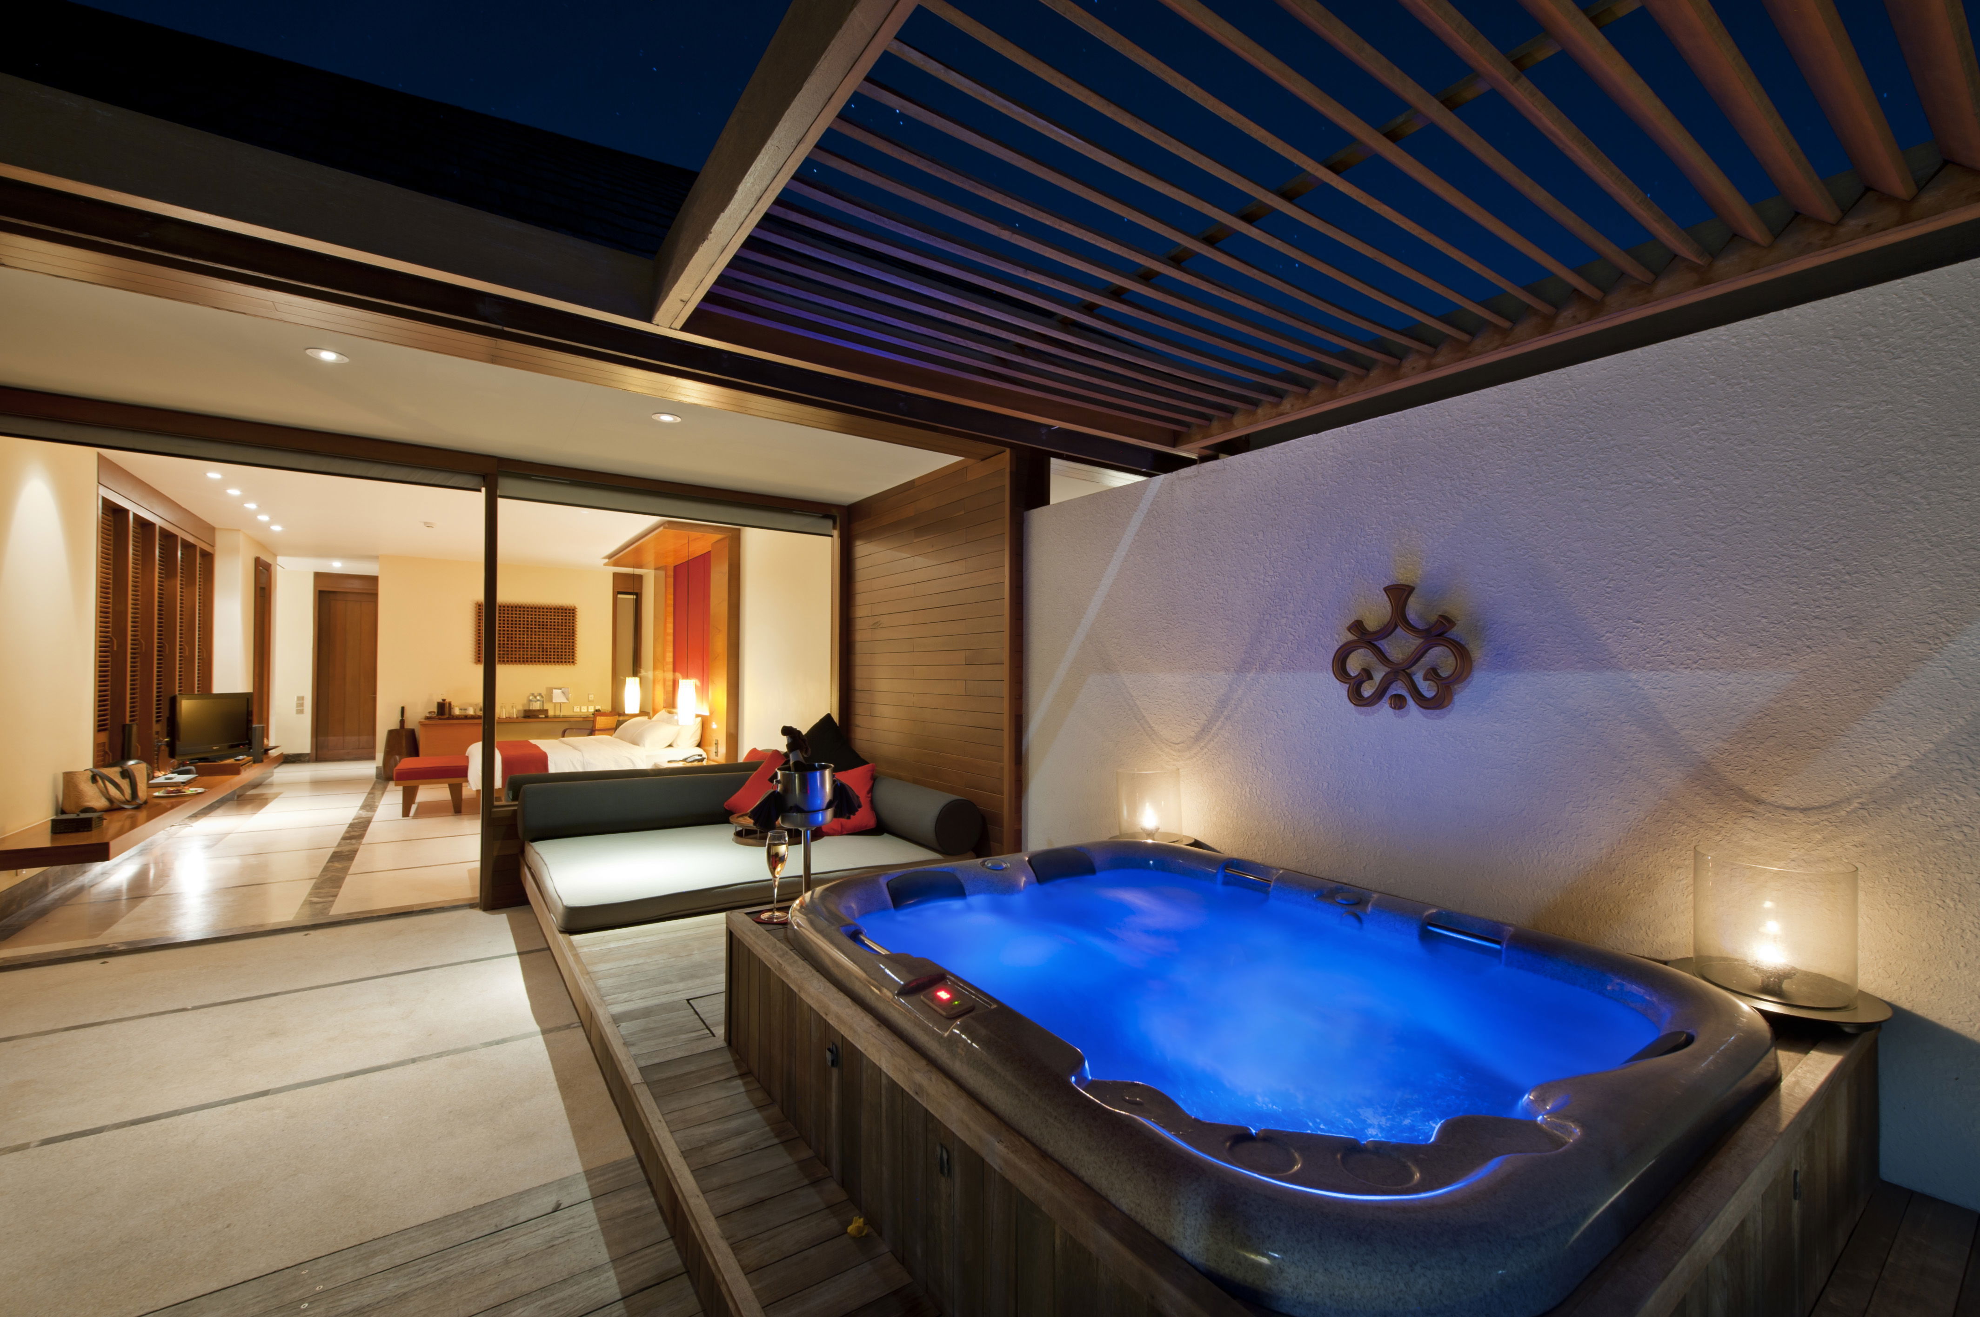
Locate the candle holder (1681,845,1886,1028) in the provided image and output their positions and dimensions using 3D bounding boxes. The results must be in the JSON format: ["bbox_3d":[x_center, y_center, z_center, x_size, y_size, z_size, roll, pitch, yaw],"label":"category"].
[{"bbox_3d":[1.598,0.557,1.576,0.320,0.290,0.320,1,-1,-35],"label":"candle holder"}]

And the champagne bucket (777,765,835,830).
[{"bbox_3d":[-0.669,0.509,2.798,0.205,0.220,0.205,0,-1,0],"label":"champagne bucket"}]

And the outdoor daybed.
[{"bbox_3d":[-1.411,0.962,4.493,2.142,0.419,1.814,1,-1,-35],"label":"outdoor daybed"}]

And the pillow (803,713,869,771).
[{"bbox_3d":[-1.101,0.735,5.289,0.470,0.470,0.140,-52,9,-32],"label":"pillow"}]

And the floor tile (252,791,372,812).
[{"bbox_3d":[-5.670,1.224,6.506,0.592,0.020,0.903,1,-1,-35],"label":"floor tile"}]

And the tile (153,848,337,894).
[{"bbox_3d":[-4.104,1.191,4.296,0.592,0.020,0.903,1,-1,-35],"label":"tile"}]

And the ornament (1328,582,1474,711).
[{"bbox_3d":[1.246,-0.033,2.355,0.045,0.380,0.405,1,-1,-35],"label":"ornament"}]

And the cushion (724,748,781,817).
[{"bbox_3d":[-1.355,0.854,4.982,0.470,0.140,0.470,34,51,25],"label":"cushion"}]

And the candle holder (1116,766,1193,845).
[{"bbox_3d":[0.651,0.606,3.158,0.265,0.285,0.265,0,-1,0],"label":"candle holder"}]

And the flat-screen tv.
[{"bbox_3d":[-5.346,0.452,5.282,0.075,0.435,0.665,0,-1,-11],"label":"flat-screen tv"}]

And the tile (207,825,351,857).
[{"bbox_3d":[-5.114,1.323,5.554,0.680,0.015,0.950,1,-1,-35],"label":"tile"}]

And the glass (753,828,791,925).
[{"bbox_3d":[-0.613,0.624,2.208,0.080,0.247,0.080,1,-1,-35],"label":"glass"}]

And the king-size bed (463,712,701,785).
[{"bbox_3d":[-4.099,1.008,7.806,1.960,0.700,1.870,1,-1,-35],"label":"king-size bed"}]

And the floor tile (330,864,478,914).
[{"bbox_3d":[-3.022,1.190,4.024,0.584,0.020,0.793,1,-1,-35],"label":"floor tile"}]

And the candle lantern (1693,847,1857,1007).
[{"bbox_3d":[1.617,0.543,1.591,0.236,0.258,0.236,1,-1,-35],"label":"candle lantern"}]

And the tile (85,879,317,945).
[{"bbox_3d":[-3.613,1.181,3.605,0.592,0.020,0.793,1,-1,-35],"label":"tile"}]

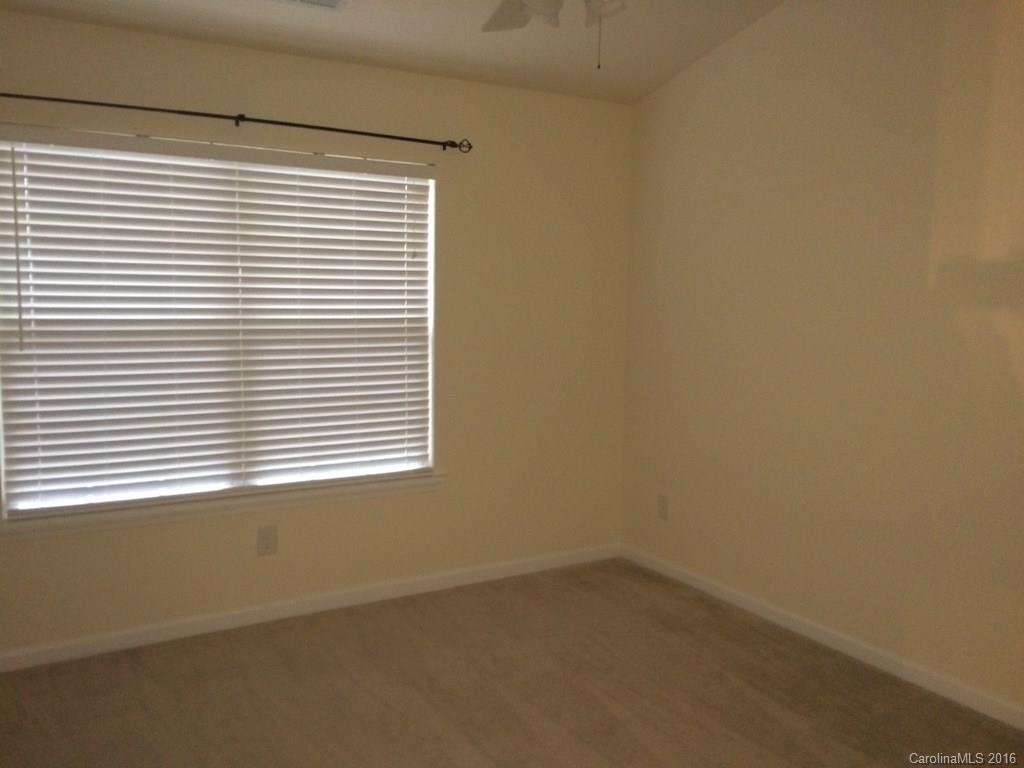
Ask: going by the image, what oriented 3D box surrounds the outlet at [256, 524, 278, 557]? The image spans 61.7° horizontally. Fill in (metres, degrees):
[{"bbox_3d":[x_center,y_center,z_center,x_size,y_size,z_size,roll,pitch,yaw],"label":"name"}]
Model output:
[{"bbox_3d":[-1.046,0.675,3.676,0.081,0.124,0.012,-3,7,-31],"label":"outlet"}]

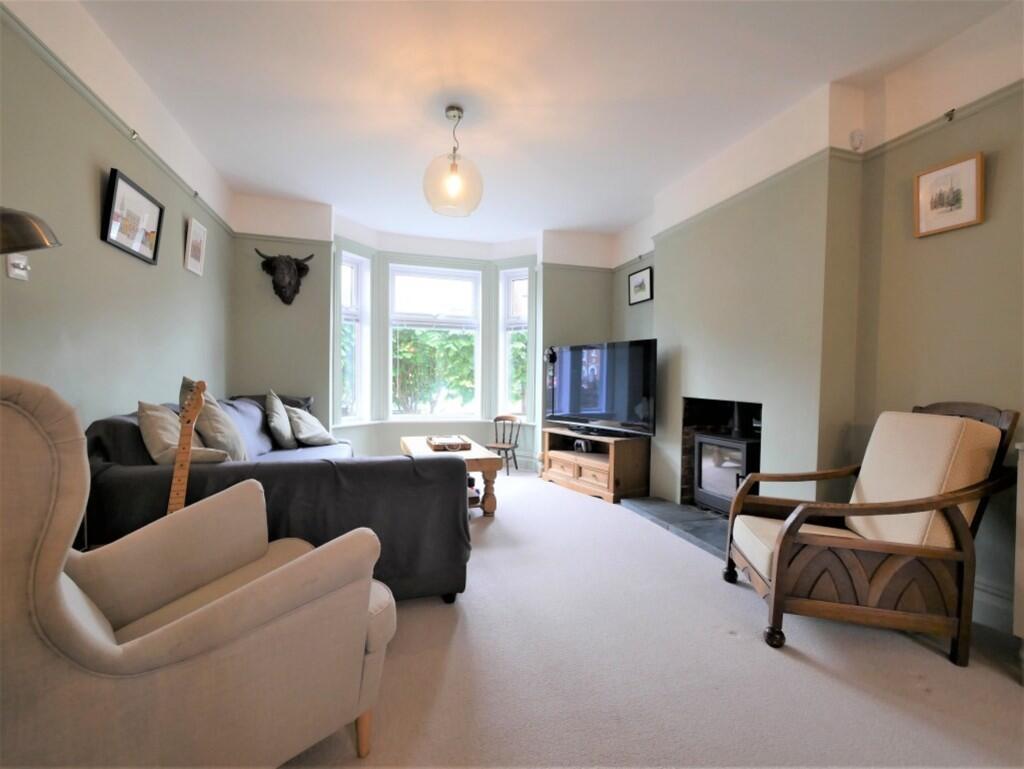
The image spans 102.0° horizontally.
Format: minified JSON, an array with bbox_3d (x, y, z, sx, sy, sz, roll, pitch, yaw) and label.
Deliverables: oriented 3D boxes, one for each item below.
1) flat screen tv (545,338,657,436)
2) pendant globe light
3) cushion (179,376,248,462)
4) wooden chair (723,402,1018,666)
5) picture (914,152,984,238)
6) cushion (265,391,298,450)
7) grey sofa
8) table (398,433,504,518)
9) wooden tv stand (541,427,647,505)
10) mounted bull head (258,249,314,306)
[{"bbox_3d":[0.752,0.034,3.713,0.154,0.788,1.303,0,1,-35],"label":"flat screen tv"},{"bbox_3d":[-0.326,-1.251,2.325,0.335,0.612,0.335,0,1,-18],"label":"pendant globe light"},{"bbox_3d":[-1.469,0.198,2.045,0.149,0.464,0.443,-29,12,-20],"label":"cushion"},{"bbox_3d":[1.438,0.541,1.776,0.834,0.943,0.603,1,1,10],"label":"wooden chair"},{"bbox_3d":[1.933,-0.823,1.833,0.029,0.291,0.223,0,1,-18],"label":"picture"},{"bbox_3d":[-1.596,0.246,2.869,0.134,0.422,0.412,-19,8,-19],"label":"cushion"},{"bbox_3d":[-1.143,0.545,2.614,1.514,0.855,1.875,0,1,-14],"label":"grey sofa"},{"bbox_3d":[-0.581,0.745,3.528,0.620,0.437,1.257,0,1,-18],"label":"table"},{"bbox_3d":[0.769,0.710,3.930,0.479,0.516,0.898,0,1,-36],"label":"wooden tv stand"},{"bbox_3d":[-1.882,-0.897,3.442,0.417,0.422,0.237,0,1,-18],"label":"mounted bull head"}]

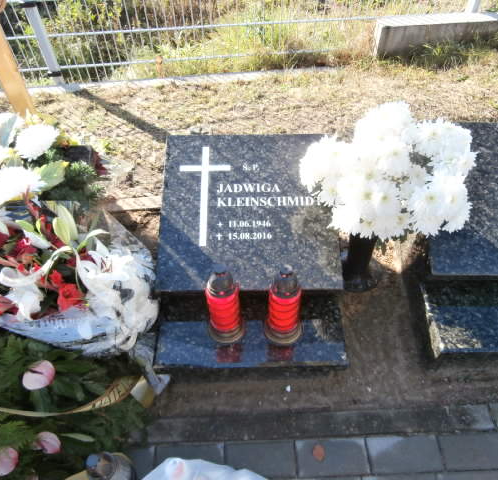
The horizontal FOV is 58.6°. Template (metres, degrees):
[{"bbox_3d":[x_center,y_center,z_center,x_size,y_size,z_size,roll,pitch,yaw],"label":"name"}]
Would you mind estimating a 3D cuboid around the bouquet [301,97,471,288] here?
[{"bbox_3d":[0.390,-0.103,1.402,0.480,0.580,0.400,0,54,0],"label":"bouquet"}]

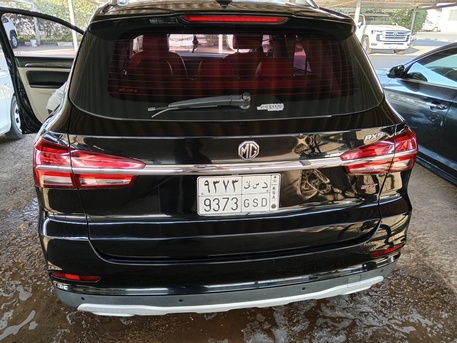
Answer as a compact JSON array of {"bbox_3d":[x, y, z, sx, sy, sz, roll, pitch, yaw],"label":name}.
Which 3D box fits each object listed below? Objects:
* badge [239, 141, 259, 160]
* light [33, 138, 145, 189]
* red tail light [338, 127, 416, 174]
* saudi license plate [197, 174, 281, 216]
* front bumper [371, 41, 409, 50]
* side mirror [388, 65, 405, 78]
[{"bbox_3d":[0.074,-0.074,1.289,0.079,0.077,0.015,-3,23,-7],"label":"badge"},{"bbox_3d":[-0.570,-0.022,1.401,0.549,0.205,0.174,2,23,4],"label":"light"},{"bbox_3d":[0.674,-0.085,1.554,0.549,0.205,0.174,-8,24,-18],"label":"red tail light"},{"bbox_3d":[0.041,0.087,1.351,0.315,0.157,0.020,-3,23,-7],"label":"saudi license plate"},{"bbox_3d":[7.842,-6.114,17.300,1.870,0.450,0.450,-2,23,-4],"label":"front bumper"},{"bbox_3d":[1.942,-1.149,4.120,0.185,0.145,0.115,-2,23,-4],"label":"side mirror"}]

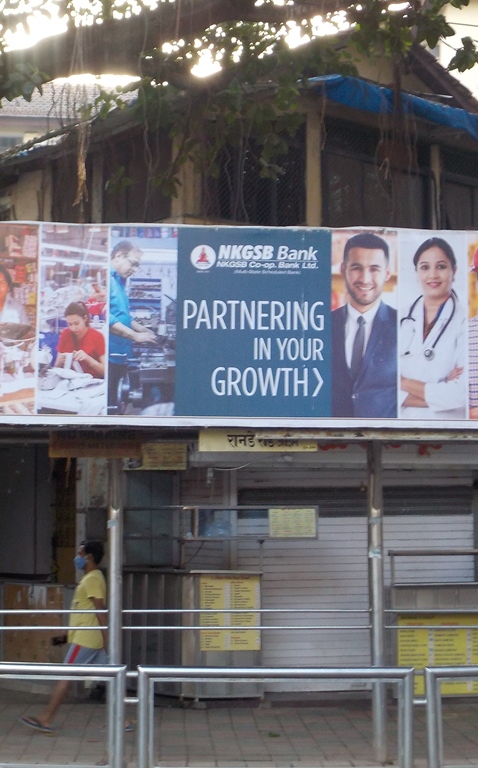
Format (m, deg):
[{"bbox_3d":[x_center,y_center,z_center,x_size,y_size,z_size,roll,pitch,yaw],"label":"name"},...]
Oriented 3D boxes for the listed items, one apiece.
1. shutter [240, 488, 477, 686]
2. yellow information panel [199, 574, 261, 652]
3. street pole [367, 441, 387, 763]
[{"bbox_3d":[1.066,1.817,12.642,2.211,1.903,0.080,1,-4,-7],"label":"shutter"},{"bbox_3d":[-0.075,2.042,12.377,0.545,0.678,0.025,0,-4,-2],"label":"yellow information panel"},{"bbox_3d":[1.009,1.557,10.110,0.100,2.335,0.100,0,-4,-3],"label":"street pole"}]

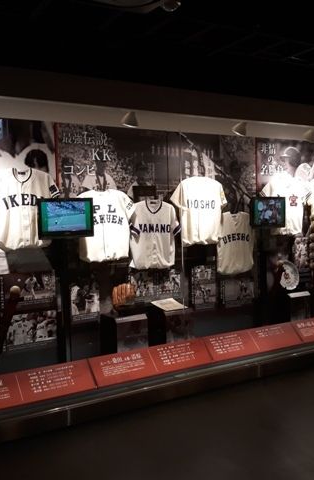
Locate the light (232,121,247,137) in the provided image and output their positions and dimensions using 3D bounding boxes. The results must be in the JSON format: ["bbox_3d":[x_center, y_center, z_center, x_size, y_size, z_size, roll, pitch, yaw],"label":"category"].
[{"bbox_3d":[0.766,-1.033,4.655,0.130,0.140,0.140,-3,3,-30],"label":"light"}]

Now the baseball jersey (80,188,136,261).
[{"bbox_3d":[-0.467,-0.122,4.272,0.575,0.620,0.180,-3,3,-30],"label":"baseball jersey"}]

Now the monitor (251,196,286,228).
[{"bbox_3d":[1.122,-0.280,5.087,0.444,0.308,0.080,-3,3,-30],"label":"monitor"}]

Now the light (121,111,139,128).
[{"bbox_3d":[-0.224,-0.986,4.079,0.130,0.140,0.140,-2,3,0],"label":"light"}]

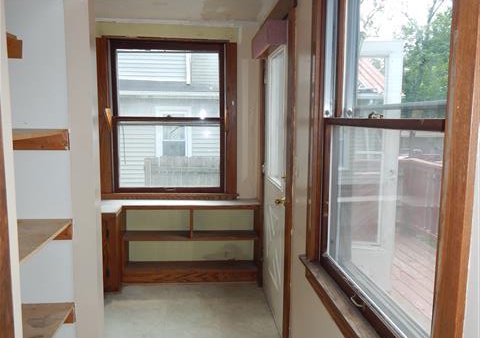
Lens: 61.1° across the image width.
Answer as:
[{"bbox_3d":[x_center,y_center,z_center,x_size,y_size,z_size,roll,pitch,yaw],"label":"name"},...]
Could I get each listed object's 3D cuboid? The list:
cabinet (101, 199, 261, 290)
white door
[{"bbox_3d":[-0.579,0.674,3.724,1.479,0.701,0.418,0,6,-6],"label":"cabinet"},{"bbox_3d":[0.274,0.078,3.057,0.045,2.050,0.911,0,6,-6],"label":"white door"}]

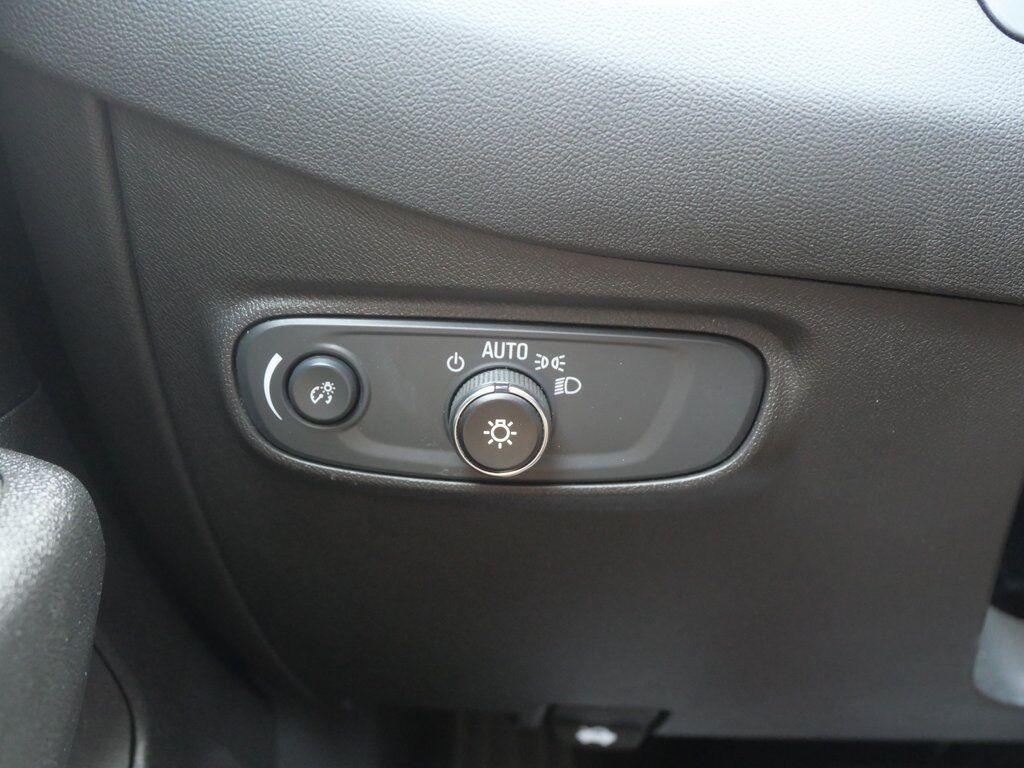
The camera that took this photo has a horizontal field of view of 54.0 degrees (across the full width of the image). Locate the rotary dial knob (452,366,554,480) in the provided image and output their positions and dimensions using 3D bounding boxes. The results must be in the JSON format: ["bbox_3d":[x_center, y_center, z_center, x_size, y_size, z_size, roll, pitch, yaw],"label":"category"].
[{"bbox_3d":[-0.004,0.013,0.319,0.033,0.033,0.016,2,18,-1],"label":"rotary dial knob"}]

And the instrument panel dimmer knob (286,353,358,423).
[{"bbox_3d":[-0.061,0.002,0.323,0.022,0.022,0.006,2,18,-1],"label":"instrument panel dimmer knob"}]

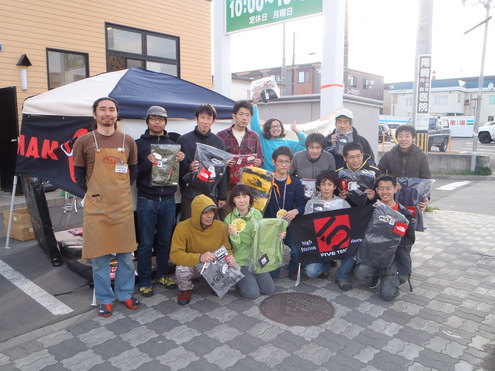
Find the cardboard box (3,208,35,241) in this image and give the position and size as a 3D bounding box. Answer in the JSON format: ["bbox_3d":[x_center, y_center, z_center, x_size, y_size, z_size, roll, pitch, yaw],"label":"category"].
[{"bbox_3d":[-3.173,0.550,5.747,0.488,0.363,0.360,5,10,32],"label":"cardboard box"}]

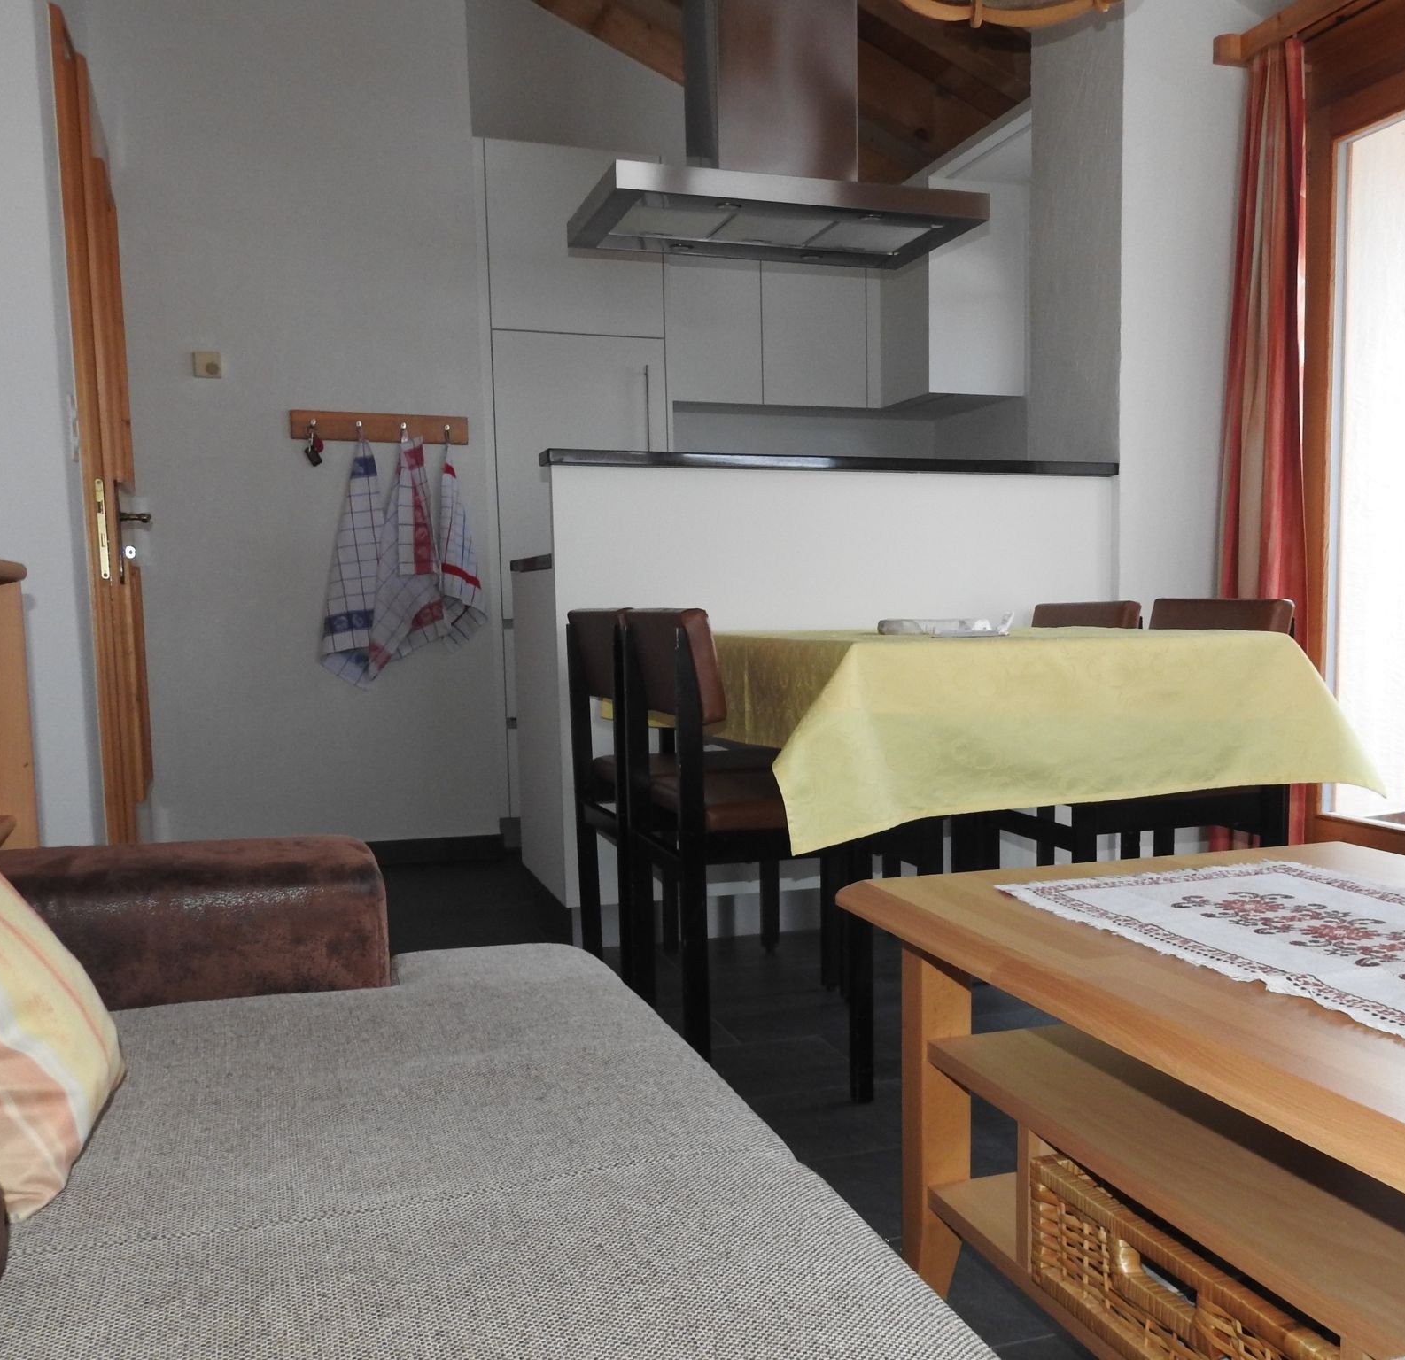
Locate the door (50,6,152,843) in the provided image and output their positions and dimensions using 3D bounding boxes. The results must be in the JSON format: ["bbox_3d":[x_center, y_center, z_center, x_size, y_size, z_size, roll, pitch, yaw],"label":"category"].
[{"bbox_3d":[-1.462,-0.417,3.096,0.080,2.135,0.700,-3,4,-21],"label":"door"}]

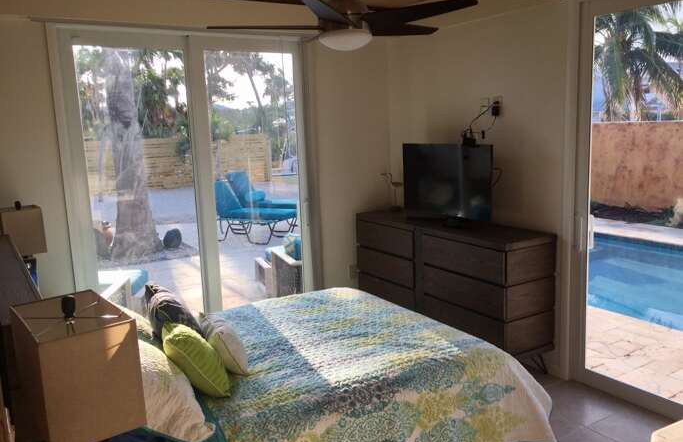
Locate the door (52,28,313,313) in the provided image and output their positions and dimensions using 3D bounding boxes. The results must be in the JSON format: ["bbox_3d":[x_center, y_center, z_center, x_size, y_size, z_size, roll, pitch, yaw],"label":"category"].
[{"bbox_3d":[-1.085,-0.185,4.460,1.876,2.415,0.100,-7,10,-30],"label":"door"}]

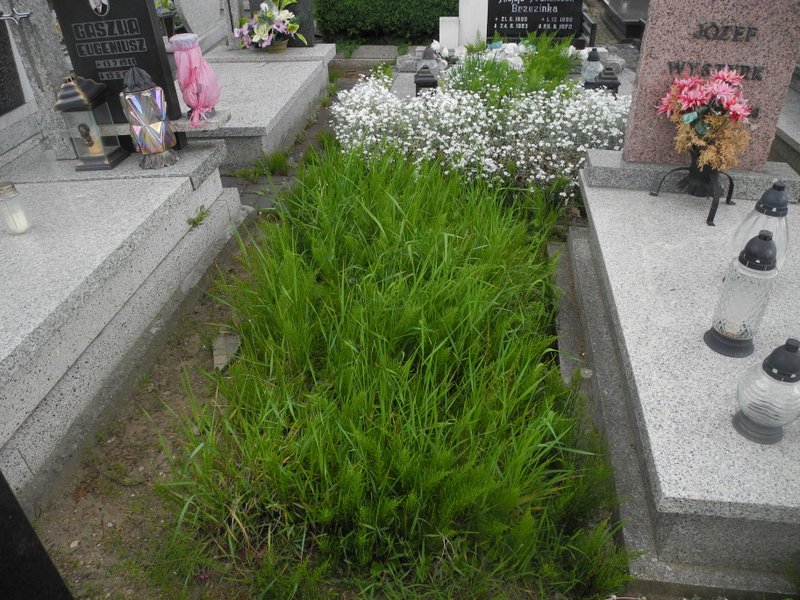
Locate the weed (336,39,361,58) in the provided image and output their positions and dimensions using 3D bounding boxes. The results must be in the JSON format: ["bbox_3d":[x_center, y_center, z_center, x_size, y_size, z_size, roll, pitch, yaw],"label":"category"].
[{"bbox_3d":[-0.411,-2.005,5.160,0.200,0.170,0.180,2,35,8],"label":"weed"}]

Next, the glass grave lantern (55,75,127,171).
[{"bbox_3d":[-1.367,-0.791,2.861,0.172,0.387,0.172,2,35,8],"label":"glass grave lantern"}]

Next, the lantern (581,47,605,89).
[{"bbox_3d":[1.179,-1.412,3.974,0.150,0.270,0.150,2,35,8],"label":"lantern"}]

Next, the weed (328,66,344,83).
[{"bbox_3d":[-0.486,-1.725,4.951,0.130,0.130,0.130,2,35,8],"label":"weed"}]

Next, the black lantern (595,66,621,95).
[{"bbox_3d":[1.153,-1.160,3.624,0.145,0.265,0.145,2,35,8],"label":"black lantern"}]

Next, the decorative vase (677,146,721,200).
[{"bbox_3d":[1.076,-0.464,2.317,0.157,0.190,0.157,2,35,8],"label":"decorative vase"}]

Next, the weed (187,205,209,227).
[{"bbox_3d":[-0.898,-0.375,2.870,0.070,0.070,0.130,2,35,8],"label":"weed"}]

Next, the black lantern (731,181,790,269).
[{"bbox_3d":[1.042,-0.172,1.851,0.168,0.336,0.168,2,35,8],"label":"black lantern"}]

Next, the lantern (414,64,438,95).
[{"bbox_3d":[0.160,-1.242,3.818,0.145,0.265,0.145,2,35,8],"label":"lantern"}]

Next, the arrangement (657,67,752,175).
[{"bbox_3d":[1.020,-0.597,2.208,0.325,0.347,0.269,2,35,8],"label":"arrangement"}]

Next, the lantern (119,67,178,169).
[{"bbox_3d":[-1.096,-0.804,2.830,0.191,0.414,0.191,2,35,8],"label":"lantern"}]

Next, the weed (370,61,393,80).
[{"bbox_3d":[-0.137,-1.697,4.805,0.170,0.180,0.170,2,35,8],"label":"weed"}]

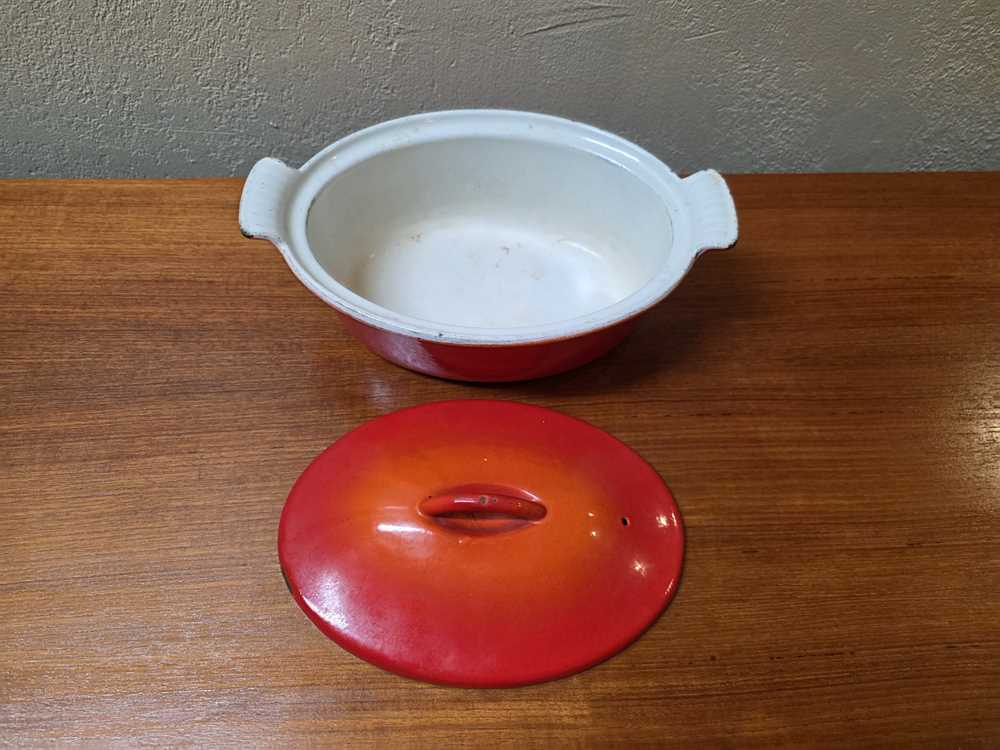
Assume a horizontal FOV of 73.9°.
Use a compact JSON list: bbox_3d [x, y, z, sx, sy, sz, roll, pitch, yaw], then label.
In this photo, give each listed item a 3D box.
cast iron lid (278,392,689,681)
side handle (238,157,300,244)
[{"bbox_3d":[-0.014,0.093,0.428,0.270,0.048,0.195,3,61,2],"label":"cast iron lid"},{"bbox_3d":[-0.158,-0.120,0.457,0.037,0.020,0.077,3,61,2],"label":"side handle"}]

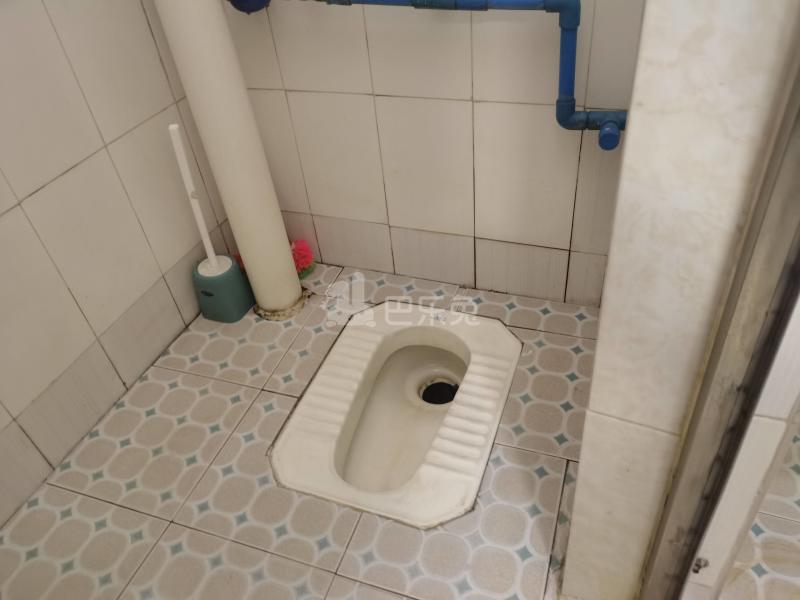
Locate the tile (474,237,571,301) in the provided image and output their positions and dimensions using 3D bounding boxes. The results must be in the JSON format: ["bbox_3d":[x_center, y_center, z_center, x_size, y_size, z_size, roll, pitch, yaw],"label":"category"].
[{"bbox_3d":[0.265,-0.068,1.360,0.200,0.143,0.010,10,43,19],"label":"tile"}]

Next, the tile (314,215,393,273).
[{"bbox_3d":[-0.107,-0.133,1.491,0.200,0.143,0.010,10,43,19],"label":"tile"}]

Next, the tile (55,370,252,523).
[{"bbox_3d":[-0.455,0.258,1.186,0.272,0.010,0.300,9,42,18],"label":"tile"}]

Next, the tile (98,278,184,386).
[{"bbox_3d":[-0.537,0.070,1.311,0.010,0.150,0.200,11,44,20],"label":"tile"}]

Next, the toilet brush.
[{"bbox_3d":[-0.417,-0.149,1.323,0.108,0.445,0.105,10,43,19],"label":"toilet brush"}]

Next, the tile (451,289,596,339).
[{"bbox_3d":[0.267,0.029,1.344,0.304,0.010,0.102,9,43,18],"label":"tile"}]

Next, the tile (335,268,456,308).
[{"bbox_3d":[-0.018,-0.018,1.439,0.300,0.010,0.102,9,43,18],"label":"tile"}]

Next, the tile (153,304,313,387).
[{"bbox_3d":[-0.350,0.069,1.397,0.264,0.010,0.304,9,42,18],"label":"tile"}]

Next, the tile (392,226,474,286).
[{"bbox_3d":[0.077,-0.100,1.420,0.198,0.140,0.010,10,42,19],"label":"tile"}]

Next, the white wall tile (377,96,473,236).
[{"bbox_3d":[0.058,-0.269,1.281,0.200,0.304,0.010,10,43,19],"label":"white wall tile"}]

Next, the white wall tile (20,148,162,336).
[{"bbox_3d":[-0.558,-0.102,1.162,0.010,0.300,0.199,9,42,21],"label":"white wall tile"}]

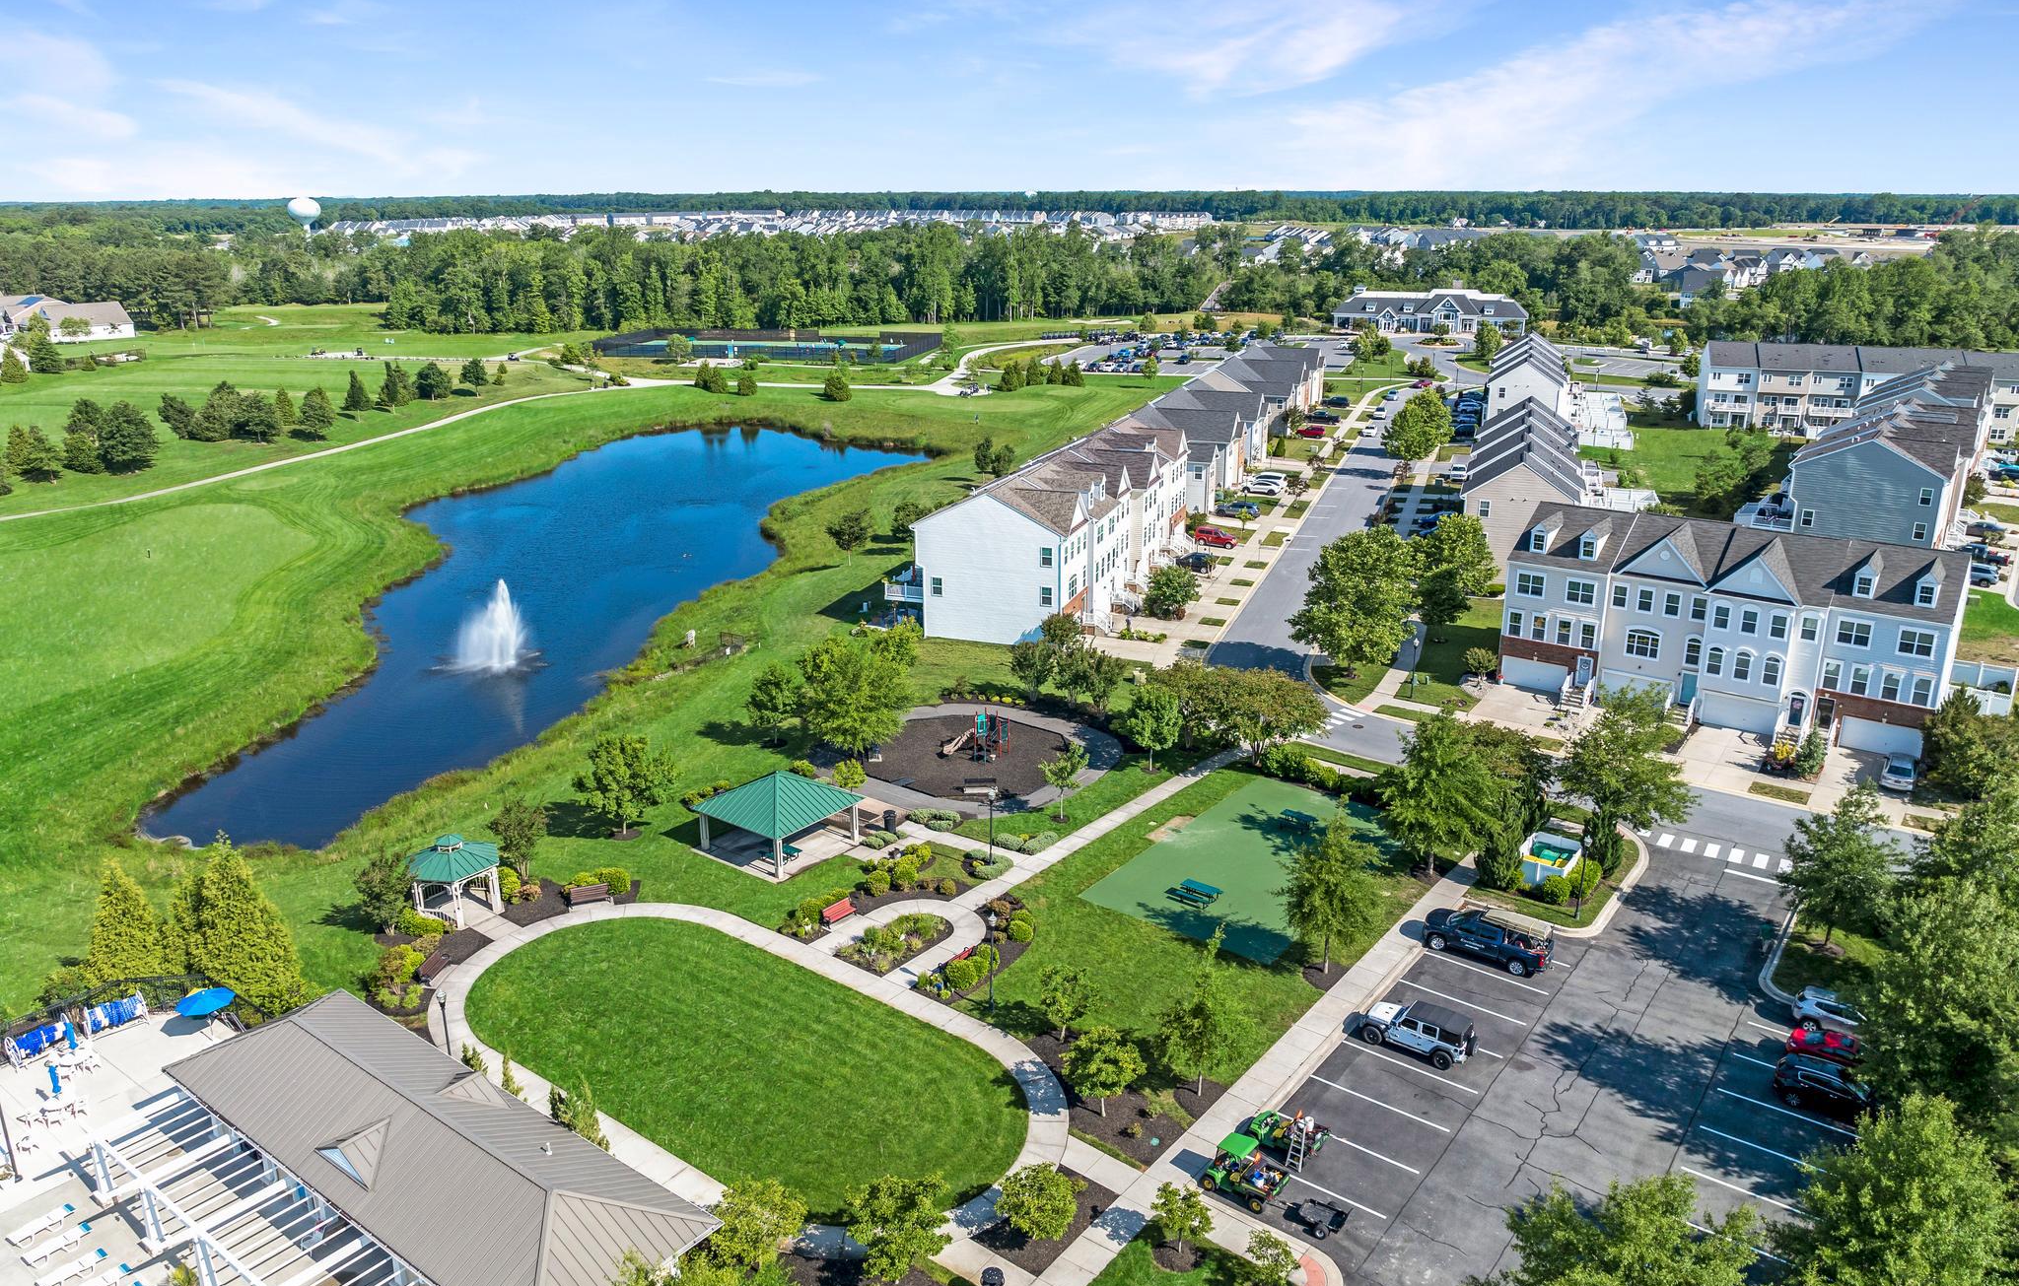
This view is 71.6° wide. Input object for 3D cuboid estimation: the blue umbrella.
[{"bbox_3d":[-34.254,16.232,59.889,2.280,2.440,2.280,-12,21,-32],"label":"blue umbrella"}]

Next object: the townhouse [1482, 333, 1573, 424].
[{"bbox_3d":[75.312,-37.055,202.879,10.300,12.100,39.500,6,19,19],"label":"townhouse"}]

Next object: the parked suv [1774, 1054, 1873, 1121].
[{"bbox_3d":[32.192,17.331,54.033,4.620,1.680,1.850,13,22,36],"label":"parked suv"}]

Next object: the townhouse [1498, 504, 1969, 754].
[{"bbox_3d":[51.257,-2.232,100.044,27.300,12.200,13.200,12,22,34],"label":"townhouse"}]

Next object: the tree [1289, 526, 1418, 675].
[{"bbox_3d":[25.107,-2.847,100.805,9.200,11.100,9.200,6,19,19],"label":"tree"}]

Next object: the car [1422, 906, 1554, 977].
[{"bbox_3d":[22.958,14.038,66.746,5.850,2.040,2.060,14,23,36],"label":"car"}]

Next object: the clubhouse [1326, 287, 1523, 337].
[{"bbox_3d":[108.777,-85.660,359.275,48.000,10.000,24.500,6,19,18],"label":"clubhouse"}]

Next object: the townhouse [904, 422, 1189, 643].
[{"bbox_3d":[5.162,-11.510,126.313,13.000,12.000,39.800,6,19,19],"label":"townhouse"}]

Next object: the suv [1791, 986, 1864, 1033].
[{"bbox_3d":[35.569,15.730,58.913,4.480,1.650,1.830,13,22,36],"label":"suv"}]

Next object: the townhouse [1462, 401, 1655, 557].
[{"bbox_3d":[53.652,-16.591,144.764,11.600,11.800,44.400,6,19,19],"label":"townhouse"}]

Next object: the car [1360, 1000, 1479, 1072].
[{"bbox_3d":[17.147,16.027,58.059,4.780,1.860,1.890,13,22,36],"label":"car"}]

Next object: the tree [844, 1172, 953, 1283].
[{"bbox_3d":[-3.714,19.147,45.760,3.400,3.850,3.400,0,18,0],"label":"tree"}]

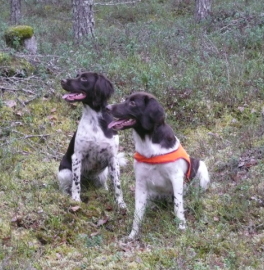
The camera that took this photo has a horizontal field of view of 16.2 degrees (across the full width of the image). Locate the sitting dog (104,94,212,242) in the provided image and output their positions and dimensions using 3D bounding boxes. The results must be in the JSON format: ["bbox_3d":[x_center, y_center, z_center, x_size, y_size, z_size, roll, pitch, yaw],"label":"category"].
[{"bbox_3d":[0.130,0.080,4.627,0.400,0.680,0.630,6,14,26],"label":"sitting dog"}]

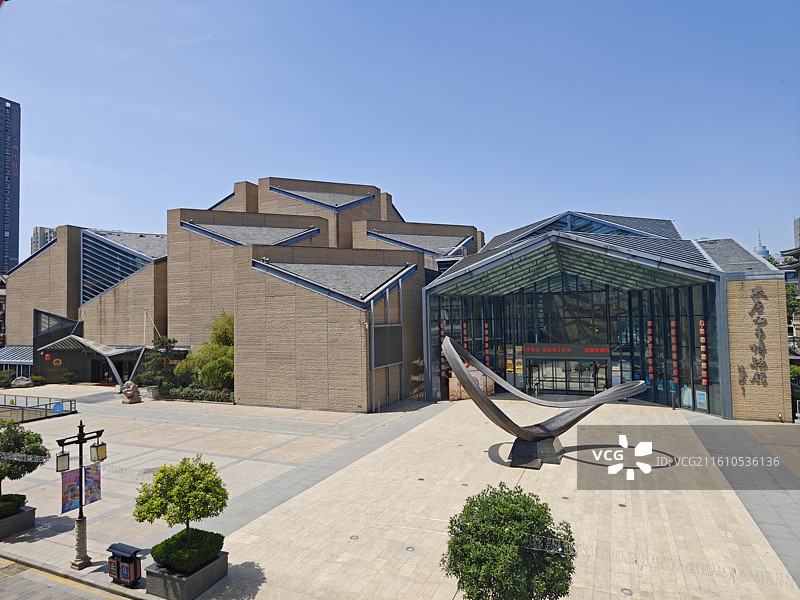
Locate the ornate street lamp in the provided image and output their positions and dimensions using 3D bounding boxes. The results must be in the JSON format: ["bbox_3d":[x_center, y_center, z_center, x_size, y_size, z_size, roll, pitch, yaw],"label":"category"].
[{"bbox_3d":[-8.902,5.344,14.857,0.480,3.950,1.500,-2,-2,23],"label":"ornate street lamp"}]

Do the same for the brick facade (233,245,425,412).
[{"bbox_3d":[-5.430,2.088,45.666,11.800,12.500,11.900,-2,-2,23],"label":"brick facade"}]

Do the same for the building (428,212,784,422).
[{"bbox_3d":[17.199,-0.141,47.837,24.100,16.400,23.000,-2,-2,23],"label":"building"}]

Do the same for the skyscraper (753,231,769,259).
[{"bbox_3d":[544.402,-40.039,797.681,26.000,132.200,26.000,-2,-2,23],"label":"skyscraper"}]

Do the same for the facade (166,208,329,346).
[{"bbox_3d":[-15.489,-0.034,56.277,11.800,17.700,11.800,-2,-2,23],"label":"facade"}]

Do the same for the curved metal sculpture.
[{"bbox_3d":[7.043,4.788,26.299,9.590,5.780,4.900,-1,-2,16],"label":"curved metal sculpture"}]

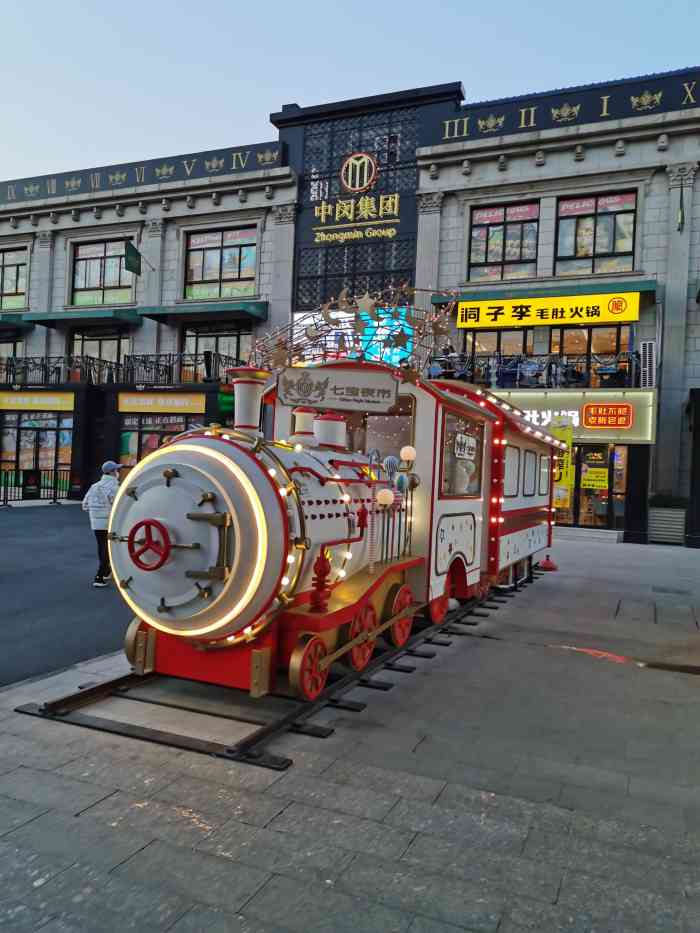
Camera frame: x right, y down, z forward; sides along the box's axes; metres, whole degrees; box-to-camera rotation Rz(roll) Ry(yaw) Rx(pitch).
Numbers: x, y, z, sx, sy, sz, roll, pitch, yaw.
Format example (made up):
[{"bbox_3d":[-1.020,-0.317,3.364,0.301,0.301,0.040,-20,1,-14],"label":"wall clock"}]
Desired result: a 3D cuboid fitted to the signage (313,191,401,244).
[{"bbox_3d":[0.194,-9.286,27.194,3.559,1.670,0.150,2,-1,23],"label":"signage"}]

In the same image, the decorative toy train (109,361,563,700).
[{"bbox_3d":[0.919,0.293,9.458,2.150,2.803,10.498,2,-1,23],"label":"decorative toy train"}]

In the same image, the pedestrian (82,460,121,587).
[{"bbox_3d":[-3.371,0.765,10.036,0.560,1.672,0.420,2,-1,27],"label":"pedestrian"}]

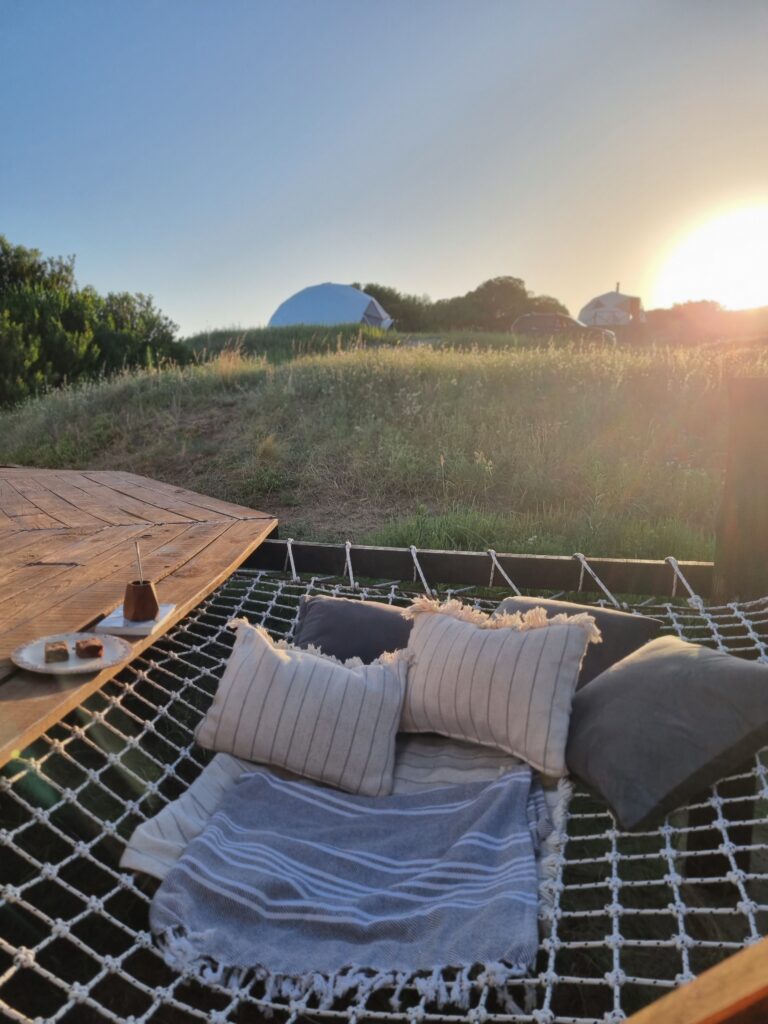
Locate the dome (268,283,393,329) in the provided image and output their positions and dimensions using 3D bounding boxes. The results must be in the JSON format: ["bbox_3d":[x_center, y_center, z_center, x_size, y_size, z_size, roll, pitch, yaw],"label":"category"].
[{"bbox_3d":[-2.529,-9.118,35.256,6.100,3.000,6.000,1,10,20],"label":"dome"}]

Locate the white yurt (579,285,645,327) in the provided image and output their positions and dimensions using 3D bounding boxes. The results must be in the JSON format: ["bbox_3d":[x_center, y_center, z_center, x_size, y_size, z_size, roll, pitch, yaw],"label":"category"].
[{"bbox_3d":[19.695,-17.481,66.247,6.000,3.100,6.000,-1,9,7],"label":"white yurt"}]

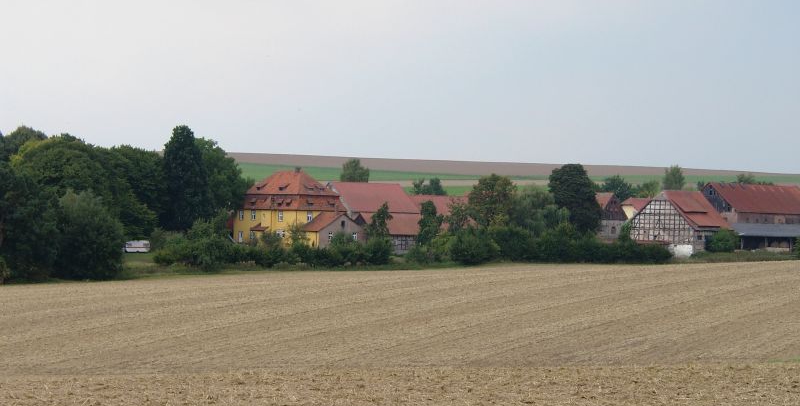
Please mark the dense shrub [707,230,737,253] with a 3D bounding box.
[{"bbox_3d":[59.170,7.060,424.000,5.900,4.400,5.600,0,0,0],"label":"dense shrub"}]

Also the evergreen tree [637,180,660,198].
[{"bbox_3d":[53.760,-0.320,500.000,5.200,9.500,4.900,0,0,0],"label":"evergreen tree"}]

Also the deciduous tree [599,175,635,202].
[{"bbox_3d":[46.110,-0.530,490.000,7.200,10.600,6.800,0,0,0],"label":"deciduous tree"}]

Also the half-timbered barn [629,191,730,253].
[{"bbox_3d":[52.620,3.600,432.000,14.300,11.500,14.000,0,0,35],"label":"half-timbered barn"}]

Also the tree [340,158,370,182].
[{"bbox_3d":[-10.110,-3.070,525.000,6.800,14.500,6.500,0,0,0],"label":"tree"}]

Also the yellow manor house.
[{"bbox_3d":[-20.050,0.920,427.000,12.200,14.700,17.500,0,0,-42],"label":"yellow manor house"}]

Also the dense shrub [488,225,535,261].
[{"bbox_3d":[19.150,6.960,397.000,7.900,6.200,7.500,0,0,0],"label":"dense shrub"}]

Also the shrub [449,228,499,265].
[{"bbox_3d":[12.530,7.420,394.000,8.500,6.500,8.100,0,0,0],"label":"shrub"}]

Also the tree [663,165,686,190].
[{"bbox_3d":[61.760,-1.800,520.000,5.400,13.300,5.100,0,0,0],"label":"tree"}]

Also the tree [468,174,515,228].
[{"bbox_3d":[16.310,2.050,412.000,8.200,14.600,7.800,0,0,0],"label":"tree"}]

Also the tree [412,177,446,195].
[{"bbox_3d":[6.700,-0.800,525.000,7.700,10.000,7.300,0,0,0],"label":"tree"}]

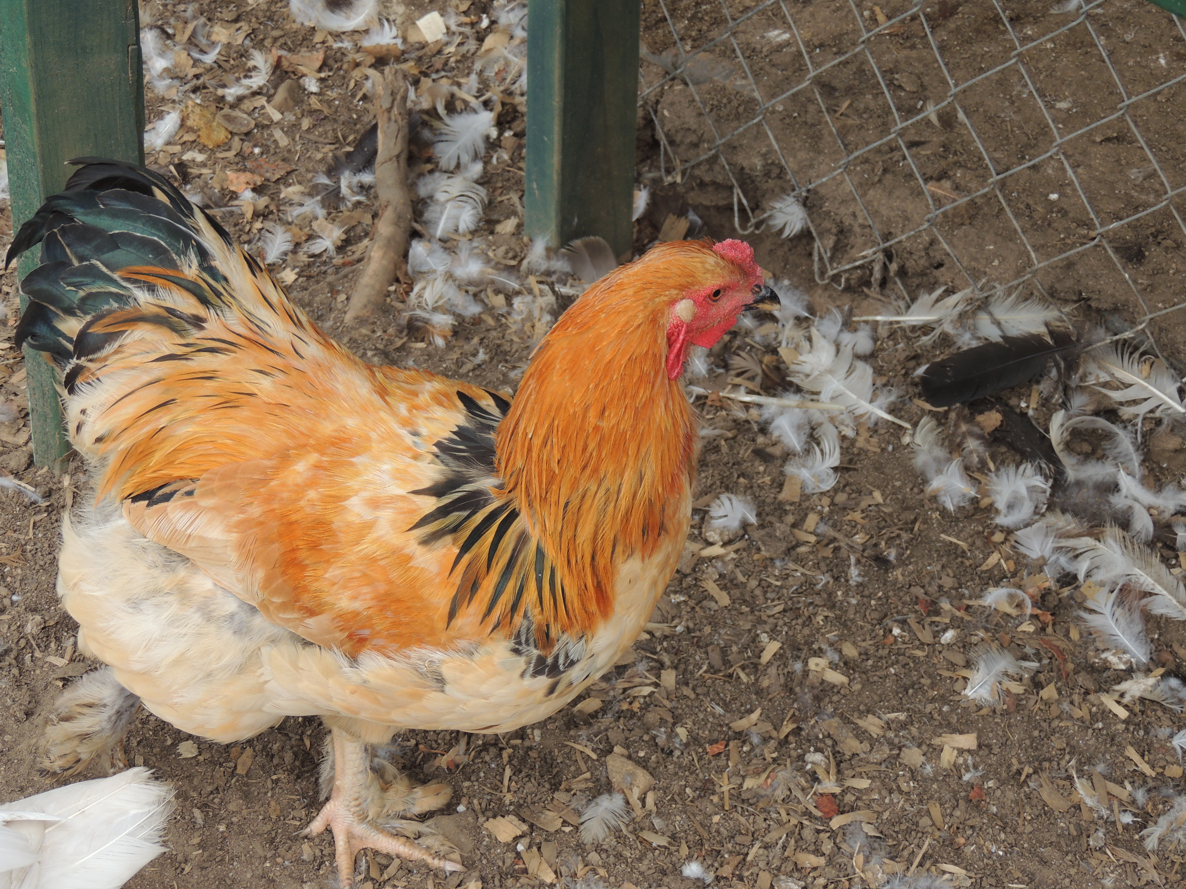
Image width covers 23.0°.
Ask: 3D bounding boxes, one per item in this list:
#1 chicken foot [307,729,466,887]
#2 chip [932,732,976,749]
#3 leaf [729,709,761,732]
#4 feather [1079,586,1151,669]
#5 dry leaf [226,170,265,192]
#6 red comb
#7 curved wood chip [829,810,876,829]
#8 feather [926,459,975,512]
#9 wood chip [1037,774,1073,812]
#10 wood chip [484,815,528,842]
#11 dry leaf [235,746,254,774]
[{"bbox_3d":[-0.135,0.230,1.917,0.107,0.085,0.100,16,37,19],"label":"chicken foot"},{"bbox_3d":[0.254,0.208,2.045,0.031,0.005,0.017,2,34,-1],"label":"chip"},{"bbox_3d":[0.110,0.195,2.056,0.032,0.005,0.011,-24,42,-33],"label":"leaf"},{"bbox_3d":[0.388,0.133,2.154,0.050,0.014,0.087,-9,36,-15],"label":"feather"},{"bbox_3d":[-0.325,-0.240,2.667,0.039,0.009,0.033,11,35,13],"label":"dry leaf"},{"bbox_3d":[0.080,-0.105,1.642,0.028,0.021,0.014,6,35,6],"label":"red comb"},{"bbox_3d":[0.176,0.254,1.974,0.034,0.005,0.012,-10,36,-17],"label":"curved wood chip"},{"bbox_3d":[0.287,0.032,2.294,0.052,0.015,0.045,-28,44,-36],"label":"feather"},{"bbox_3d":[0.313,0.240,2.002,0.015,0.005,0.043,-16,38,-24],"label":"wood chip"},{"bbox_3d":[-0.057,0.258,1.955,0.023,0.006,0.024,-19,40,-28],"label":"wood chip"},{"bbox_3d":[-0.239,0.218,2.006,0.010,0.004,0.028,2,34,-1],"label":"dry leaf"}]

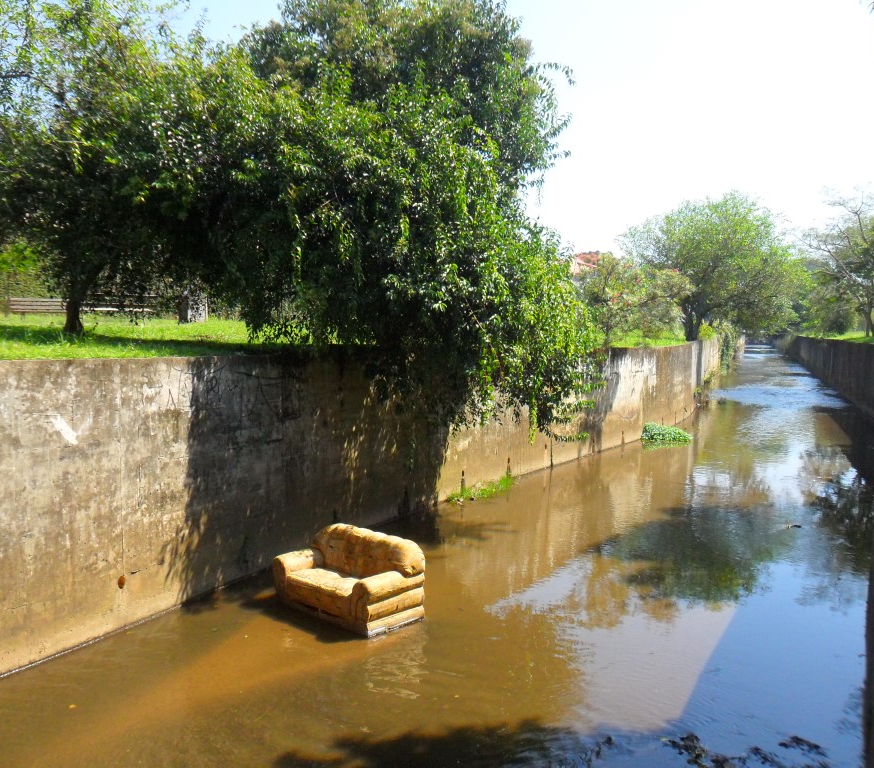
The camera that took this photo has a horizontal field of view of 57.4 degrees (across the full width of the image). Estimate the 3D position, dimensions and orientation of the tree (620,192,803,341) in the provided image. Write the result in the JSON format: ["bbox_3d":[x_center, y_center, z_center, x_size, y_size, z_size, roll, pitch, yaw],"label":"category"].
[{"bbox_3d":[12.245,-5.200,35.500,7.800,6.700,7.400,0,3,0],"label":"tree"}]

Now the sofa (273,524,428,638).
[{"bbox_3d":[-1.009,2.150,9.082,0.800,0.890,1.710,-3,5,-44],"label":"sofa"}]

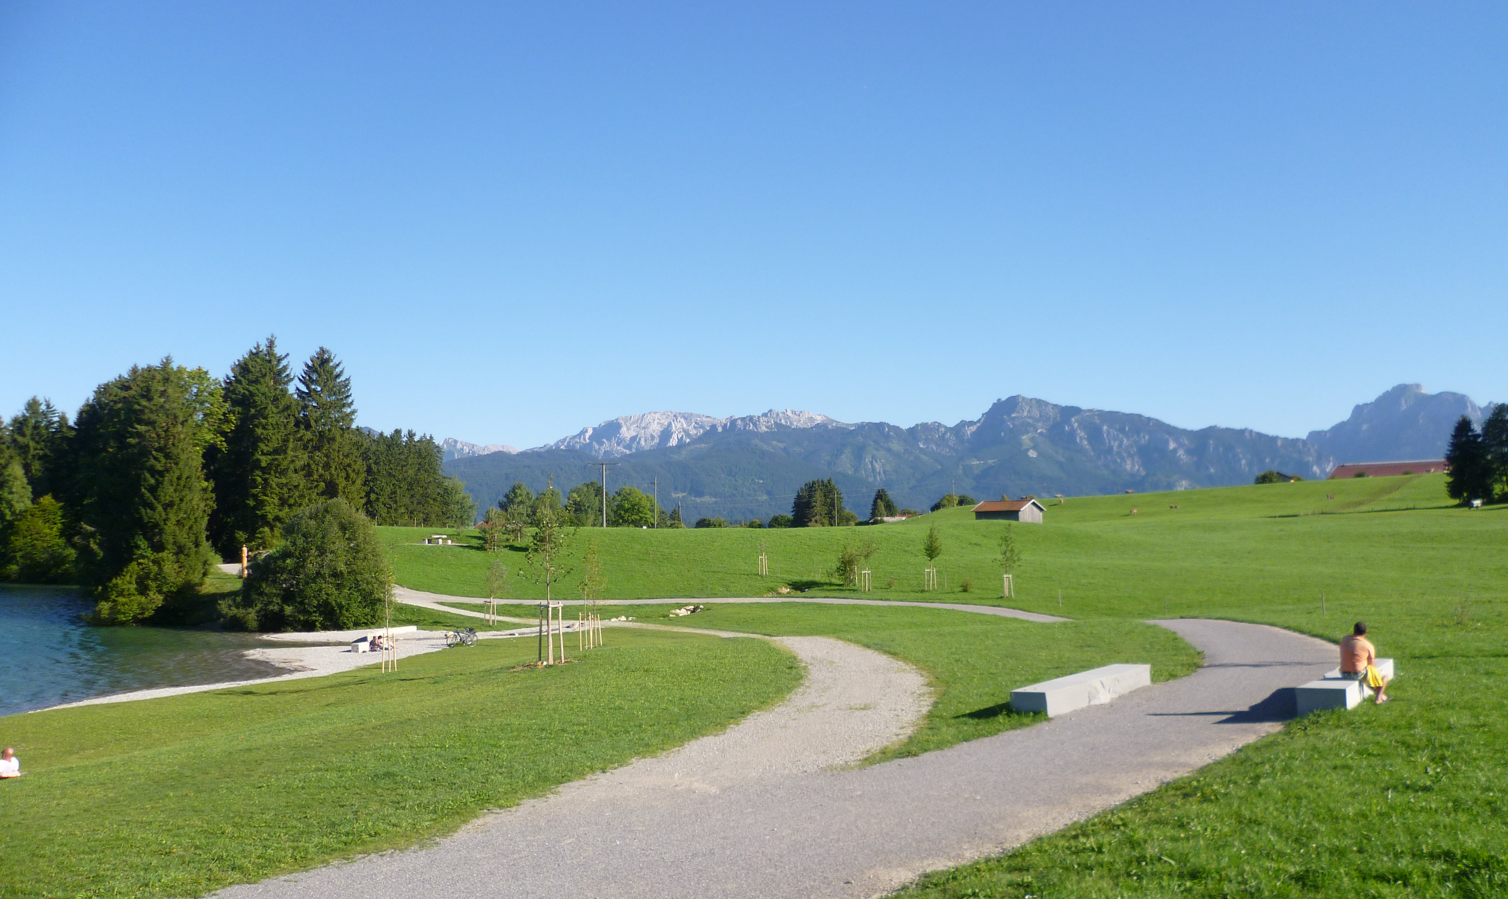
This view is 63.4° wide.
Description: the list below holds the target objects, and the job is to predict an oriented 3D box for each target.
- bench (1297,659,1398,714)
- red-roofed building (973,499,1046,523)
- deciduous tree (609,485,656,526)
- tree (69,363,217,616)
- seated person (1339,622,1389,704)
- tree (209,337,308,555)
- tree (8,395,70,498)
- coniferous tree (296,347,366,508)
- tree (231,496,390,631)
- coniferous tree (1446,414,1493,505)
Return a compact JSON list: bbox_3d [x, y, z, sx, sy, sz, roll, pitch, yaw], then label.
[{"bbox_3d":[9.627,3.767,19.700,0.650,0.450,4.900,-3,-5,34],"label":"bench"},{"bbox_3d":[48.511,11.764,232.000,8.200,4.500,11.500,3,-5,-43],"label":"red-roofed building"},{"bbox_3d":[-22.769,11.884,230.000,8.600,10.000,8.600,0,-4,-6],"label":"deciduous tree"},{"bbox_3d":[-53.979,3.703,108.000,12.000,22.500,11.000,1,-4,-27],"label":"tree"},{"bbox_3d":[9.405,3.296,18.800,0.700,1.260,0.500,0,-4,-10],"label":"seated person"},{"bbox_3d":[-51.984,-0.062,128.000,10.200,23.500,9.800,1,-4,-22],"label":"tree"},{"bbox_3d":[-96.810,5.179,165.000,8.600,24.500,8.600,2,-4,-30],"label":"tree"},{"bbox_3d":[-52.776,-0.514,152.000,8.800,24.300,8.800,1,-4,-19],"label":"coniferous tree"},{"bbox_3d":[-35.001,9.040,96.000,12.200,10.400,11.500,1,-4,-20],"label":"tree"},{"bbox_3d":[123.010,1.927,210.000,7.200,15.200,7.200,-3,-4,30],"label":"coniferous tree"}]

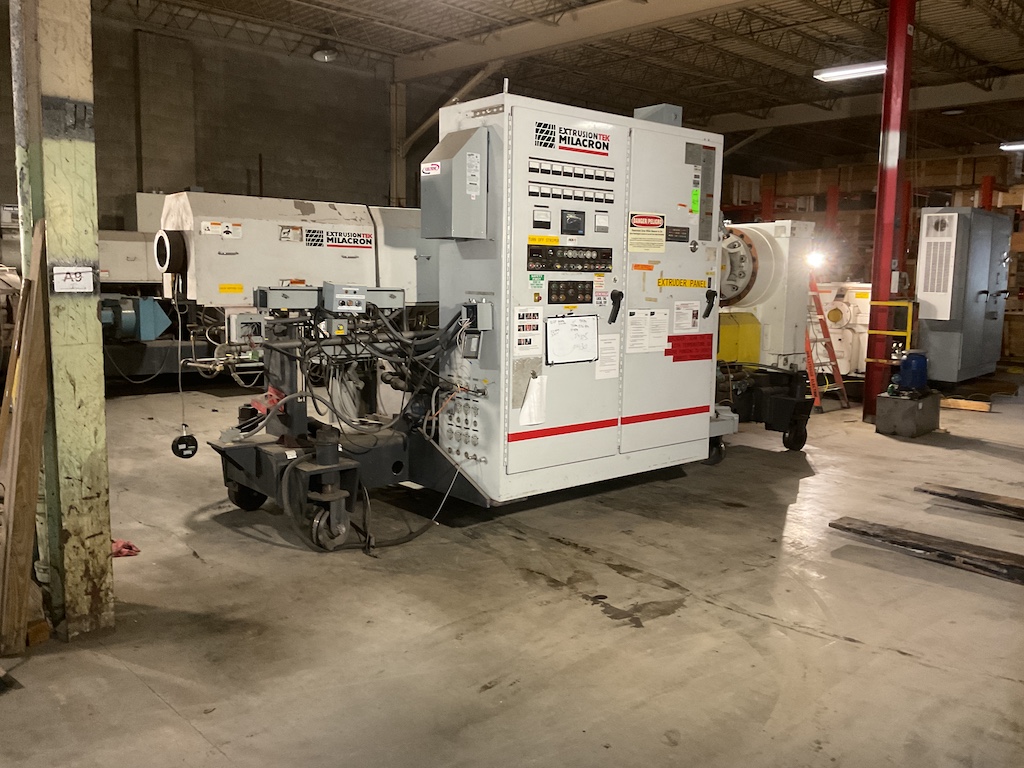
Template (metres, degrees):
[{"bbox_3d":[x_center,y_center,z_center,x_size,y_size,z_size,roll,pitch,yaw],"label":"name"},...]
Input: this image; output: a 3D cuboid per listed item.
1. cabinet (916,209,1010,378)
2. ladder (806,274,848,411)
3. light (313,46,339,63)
[{"bbox_3d":[6.288,-1.249,12.033,0.670,2.290,2.260,7,9,41],"label":"cabinet"},{"bbox_3d":[3.742,-0.577,10.970,0.580,1.730,1.000,-4,8,-33],"label":"ladder"},{"bbox_3d":[-2.976,-5.250,13.691,0.410,0.240,0.410,1,7,0],"label":"light"}]

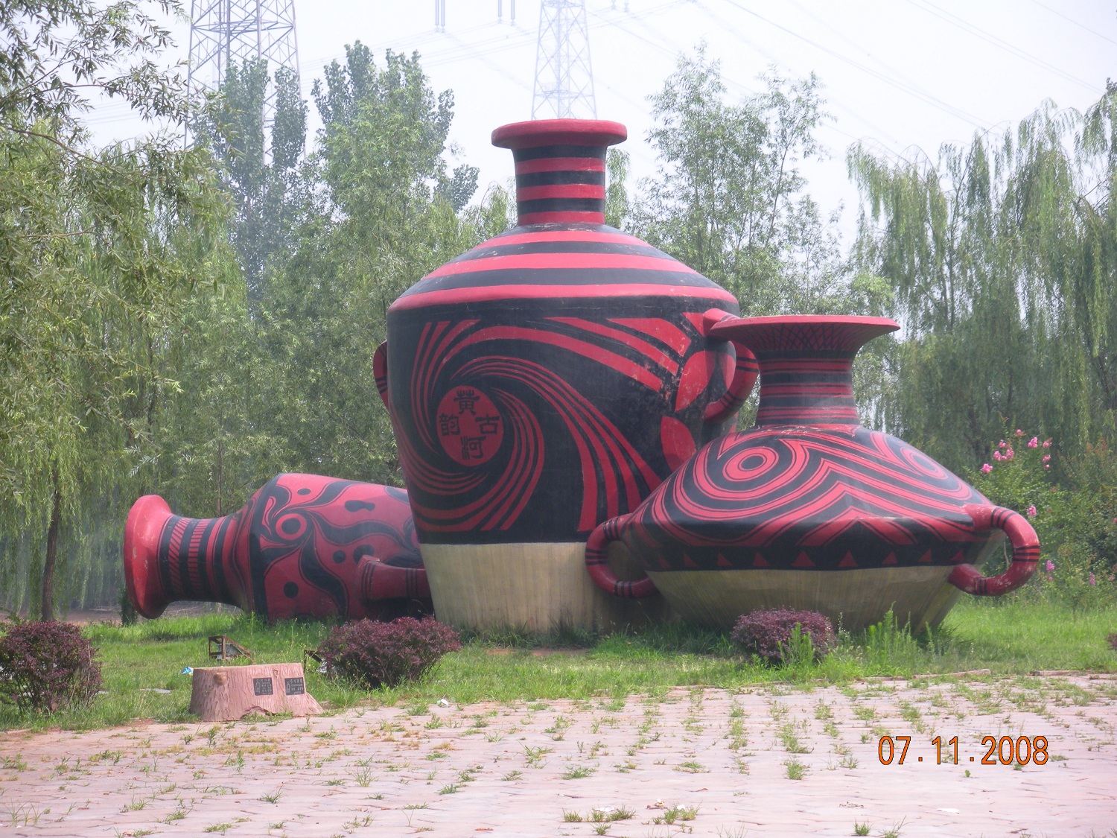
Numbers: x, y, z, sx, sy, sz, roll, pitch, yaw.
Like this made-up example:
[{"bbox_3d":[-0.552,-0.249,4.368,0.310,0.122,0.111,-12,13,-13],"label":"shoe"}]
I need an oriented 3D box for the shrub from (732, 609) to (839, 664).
[{"bbox_3d":[2.650,2.567,38.200,1.250,0.660,1.150,-1,-2,0],"label":"shrub"}]

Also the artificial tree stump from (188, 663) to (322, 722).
[{"bbox_3d":[-2.641,2.382,28.100,1.050,0.470,0.600,1,-2,-33],"label":"artificial tree stump"}]

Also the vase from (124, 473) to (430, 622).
[{"bbox_3d":[-4.140,2.250,54.600,6.100,2.600,3.400,-1,0,16],"label":"vase"}]

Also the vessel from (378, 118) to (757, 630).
[{"bbox_3d":[0.100,-0.670,50.800,7.000,7.970,5.600,-2,-2,34],"label":"vessel"}]

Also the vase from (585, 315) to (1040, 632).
[{"bbox_3d":[3.620,0.830,46.500,7.200,4.600,5.500,-2,-2,27],"label":"vase"}]

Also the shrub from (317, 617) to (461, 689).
[{"bbox_3d":[-1.737,2.402,33.200,1.480,0.750,1.350,-1,-2,0],"label":"shrub"}]

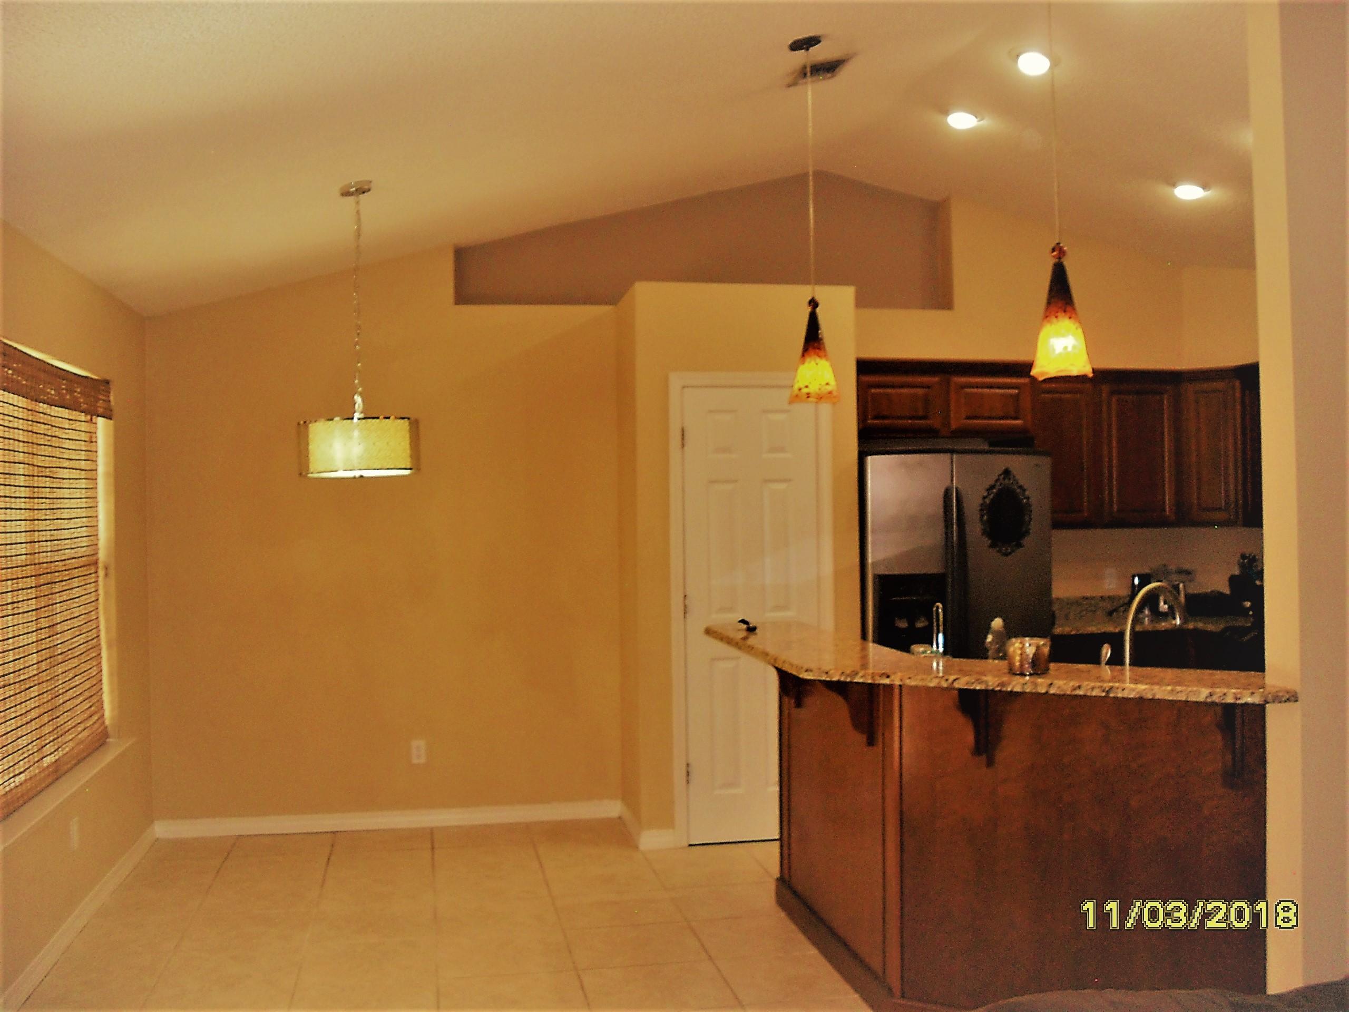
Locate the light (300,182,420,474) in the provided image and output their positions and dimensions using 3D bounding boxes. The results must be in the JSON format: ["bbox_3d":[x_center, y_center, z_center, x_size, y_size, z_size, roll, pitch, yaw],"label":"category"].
[{"bbox_3d":[-1.132,-0.629,4.875,0.422,1.048,0.422,-1,0,-10],"label":"light"}]

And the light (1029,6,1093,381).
[{"bbox_3d":[1.018,-0.980,3.625,0.183,1.283,0.183,-1,0,-10],"label":"light"}]

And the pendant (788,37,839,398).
[{"bbox_3d":[0.450,-0.936,4.488,0.178,1.199,0.178,-1,0,-10],"label":"pendant"}]

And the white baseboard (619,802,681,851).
[{"bbox_3d":[-0.136,1.473,6.363,0.165,0.085,0.690,-1,0,-10],"label":"white baseboard"}]

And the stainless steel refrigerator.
[{"bbox_3d":[1.258,0.619,6.592,0.905,1.750,0.700,-1,0,-10],"label":"stainless steel refrigerator"}]

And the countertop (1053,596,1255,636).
[{"bbox_3d":[2.338,0.536,6.835,1.230,0.138,0.655,-1,0,-10],"label":"countertop"}]

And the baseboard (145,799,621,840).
[{"bbox_3d":[-1.331,1.489,6.486,2.176,0.085,0.017,-1,0,-10],"label":"baseboard"}]

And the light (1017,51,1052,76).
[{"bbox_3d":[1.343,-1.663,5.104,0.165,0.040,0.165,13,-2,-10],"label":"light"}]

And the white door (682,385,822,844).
[{"bbox_3d":[0.355,0.482,6.123,0.622,2.035,0.043,-1,0,-10],"label":"white door"}]

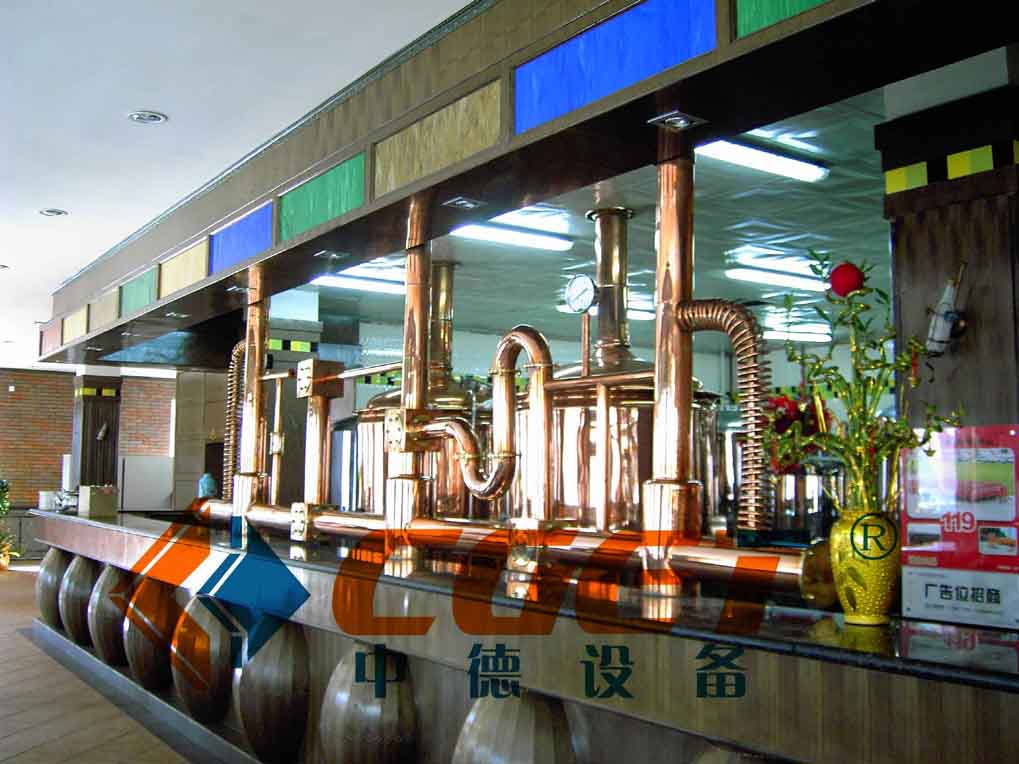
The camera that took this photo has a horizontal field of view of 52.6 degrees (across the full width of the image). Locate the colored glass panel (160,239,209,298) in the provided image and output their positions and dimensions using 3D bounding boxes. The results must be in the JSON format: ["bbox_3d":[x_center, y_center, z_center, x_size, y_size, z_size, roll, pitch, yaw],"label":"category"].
[{"bbox_3d":[-1.758,-0.602,5.563,0.030,0.206,0.793,4,-6,-36],"label":"colored glass panel"}]

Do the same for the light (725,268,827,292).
[{"bbox_3d":[2.059,-0.771,7.823,1.220,0.070,0.080,4,-6,-36],"label":"light"}]

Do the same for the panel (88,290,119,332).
[{"bbox_3d":[-2.720,-0.476,6.923,0.030,0.206,0.767,4,-6,-36],"label":"panel"}]

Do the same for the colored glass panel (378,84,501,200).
[{"bbox_3d":[-0.251,-0.794,3.453,0.030,0.206,0.801,4,-6,-36],"label":"colored glass panel"}]

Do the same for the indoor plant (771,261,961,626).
[{"bbox_3d":[0.941,0.142,2.747,0.481,0.969,0.410,-1,-5,19],"label":"indoor plant"}]

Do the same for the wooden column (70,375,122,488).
[{"bbox_3d":[-3.747,0.547,9.322,0.335,1.190,0.335,4,-6,-36],"label":"wooden column"}]

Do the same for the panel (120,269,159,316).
[{"bbox_3d":[-2.243,-0.540,6.248,0.030,0.206,0.778,4,-6,-36],"label":"panel"}]

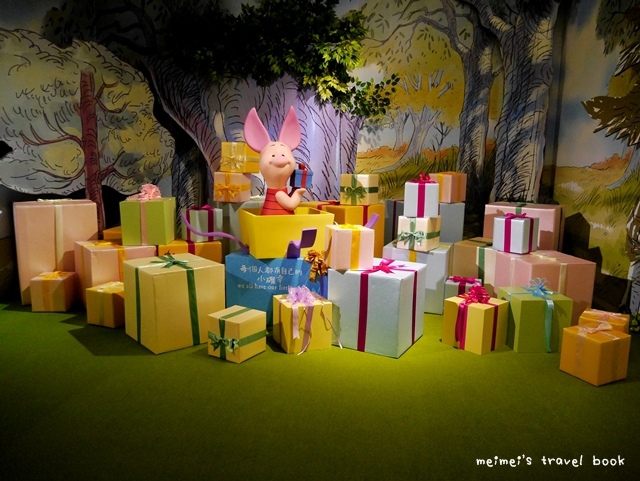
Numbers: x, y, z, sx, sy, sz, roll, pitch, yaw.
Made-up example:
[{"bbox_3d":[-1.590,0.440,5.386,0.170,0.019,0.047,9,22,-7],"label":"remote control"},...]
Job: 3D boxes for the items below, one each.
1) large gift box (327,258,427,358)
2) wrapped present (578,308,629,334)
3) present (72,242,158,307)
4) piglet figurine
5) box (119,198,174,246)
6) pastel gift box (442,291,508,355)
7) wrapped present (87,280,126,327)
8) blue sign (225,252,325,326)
[{"bbox_3d":[0.413,0.449,3.648,0.502,0.530,0.513,6,11,28],"label":"large gift box"},{"bbox_3d":[1.876,0.618,3.425,0.257,0.268,0.257,8,11,36],"label":"wrapped present"},{"bbox_3d":[-1.753,0.291,4.475,0.523,0.523,0.523,-6,12,-37],"label":"present"},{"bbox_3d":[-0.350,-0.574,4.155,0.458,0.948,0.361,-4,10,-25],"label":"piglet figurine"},{"bbox_3d":[-1.646,-0.194,4.998,0.399,0.433,0.405,0,9,-4],"label":"box"},{"bbox_3d":[1.207,0.618,4.017,0.341,0.394,0.343,-7,12,-41],"label":"pastel gift box"},{"bbox_3d":[-1.575,0.482,3.943,0.257,0.270,0.257,4,10,21],"label":"wrapped present"},{"bbox_3d":[-0.306,0.359,4.189,0.748,0.516,0.568,2,9,9],"label":"blue sign"}]

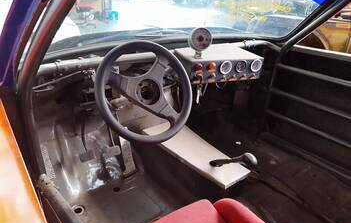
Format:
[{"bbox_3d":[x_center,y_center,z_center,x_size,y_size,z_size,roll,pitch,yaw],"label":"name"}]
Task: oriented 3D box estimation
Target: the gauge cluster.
[{"bbox_3d":[0.205,-0.290,1.261,0.364,0.226,0.238,-6,28,-18],"label":"gauge cluster"}]

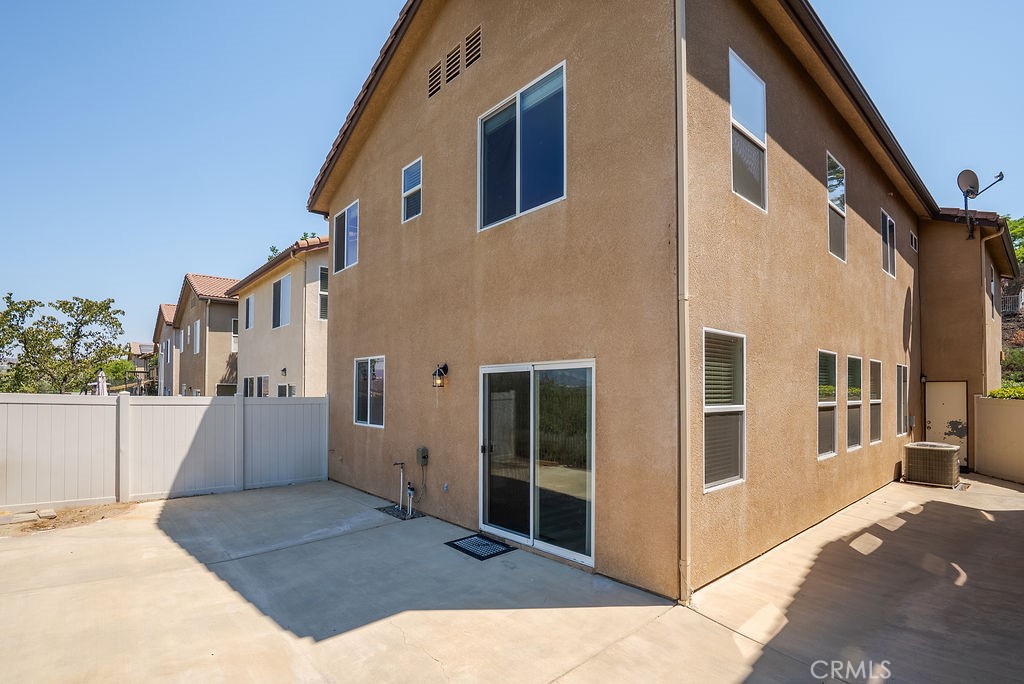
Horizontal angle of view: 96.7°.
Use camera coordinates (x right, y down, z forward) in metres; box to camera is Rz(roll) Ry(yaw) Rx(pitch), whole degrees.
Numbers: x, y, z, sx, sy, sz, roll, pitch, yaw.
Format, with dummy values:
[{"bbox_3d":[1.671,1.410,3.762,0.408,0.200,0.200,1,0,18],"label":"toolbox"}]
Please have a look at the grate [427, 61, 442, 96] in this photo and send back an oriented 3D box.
[{"bbox_3d":[-1.165,-4.006,6.982,0.080,0.440,0.333,4,-5,-44],"label":"grate"}]

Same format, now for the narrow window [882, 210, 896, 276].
[{"bbox_3d":[7.845,-2.017,9.496,1.229,1.210,0.080,3,-4,-40],"label":"narrow window"}]

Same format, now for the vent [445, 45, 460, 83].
[{"bbox_3d":[-0.845,-4.055,6.632,0.060,0.432,0.350,4,-5,-42],"label":"vent"}]

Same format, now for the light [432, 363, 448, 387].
[{"bbox_3d":[-0.996,0.472,6.352,0.200,0.320,0.160,4,-5,-42],"label":"light"}]

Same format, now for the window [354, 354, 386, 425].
[{"bbox_3d":[-2.544,0.891,8.146,0.100,1.222,1.236,4,-5,-42],"label":"window"}]

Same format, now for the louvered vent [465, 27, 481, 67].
[{"bbox_3d":[-0.518,-4.078,6.322,0.080,0.455,0.336,4,-5,-44],"label":"louvered vent"}]

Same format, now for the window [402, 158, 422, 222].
[{"bbox_3d":[-1.608,-2.450,7.411,0.080,0.917,0.589,4,-5,-44],"label":"window"}]

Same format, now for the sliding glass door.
[{"bbox_3d":[0.222,1.270,5.195,0.120,2.050,1.835,4,-5,-42],"label":"sliding glass door"}]

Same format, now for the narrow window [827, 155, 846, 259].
[{"bbox_3d":[5.155,-2.102,7.242,0.923,1.549,0.080,3,-4,-40],"label":"narrow window"}]

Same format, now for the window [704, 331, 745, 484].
[{"bbox_3d":[2.212,0.700,4.742,0.944,1.606,0.080,3,-4,-40],"label":"window"}]

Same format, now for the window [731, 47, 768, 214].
[{"bbox_3d":[2.688,-2.340,5.178,0.950,1.547,0.080,3,-4,-40],"label":"window"}]

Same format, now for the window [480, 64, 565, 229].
[{"bbox_3d":[0.085,-2.265,5.508,0.100,1.554,1.546,4,-5,-42],"label":"window"}]

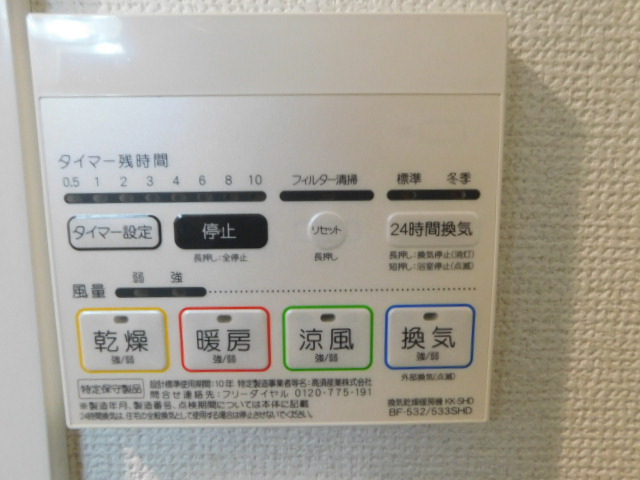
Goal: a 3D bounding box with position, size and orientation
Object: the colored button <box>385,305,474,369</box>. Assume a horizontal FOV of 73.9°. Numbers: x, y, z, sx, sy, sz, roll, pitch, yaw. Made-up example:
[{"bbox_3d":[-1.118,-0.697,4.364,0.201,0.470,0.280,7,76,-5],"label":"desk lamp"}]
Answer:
[{"bbox_3d":[0.034,0.030,0.131,0.027,0.020,0.004,-1,7,-1],"label":"colored button"}]

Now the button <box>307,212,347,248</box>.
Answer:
[{"bbox_3d":[0.002,-0.003,0.126,0.012,0.012,0.004,-1,7,-1],"label":"button"}]

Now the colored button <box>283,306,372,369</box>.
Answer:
[{"bbox_3d":[0.003,0.030,0.131,0.027,0.020,0.004,-1,7,-1],"label":"colored button"}]

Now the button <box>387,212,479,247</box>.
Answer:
[{"bbox_3d":[0.034,-0.003,0.127,0.027,0.010,0.004,-1,7,-1],"label":"button"}]

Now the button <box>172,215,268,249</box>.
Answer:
[{"bbox_3d":[-0.029,-0.003,0.126,0.027,0.010,0.004,-1,7,-1],"label":"button"}]

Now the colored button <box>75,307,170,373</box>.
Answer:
[{"bbox_3d":[-0.060,0.031,0.130,0.027,0.020,0.004,-1,7,-1],"label":"colored button"}]

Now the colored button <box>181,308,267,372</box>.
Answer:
[{"bbox_3d":[-0.029,0.031,0.130,0.027,0.020,0.004,-1,7,-1],"label":"colored button"}]

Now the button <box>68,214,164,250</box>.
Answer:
[{"bbox_3d":[-0.061,-0.002,0.125,0.027,0.010,0.004,-1,7,-1],"label":"button"}]

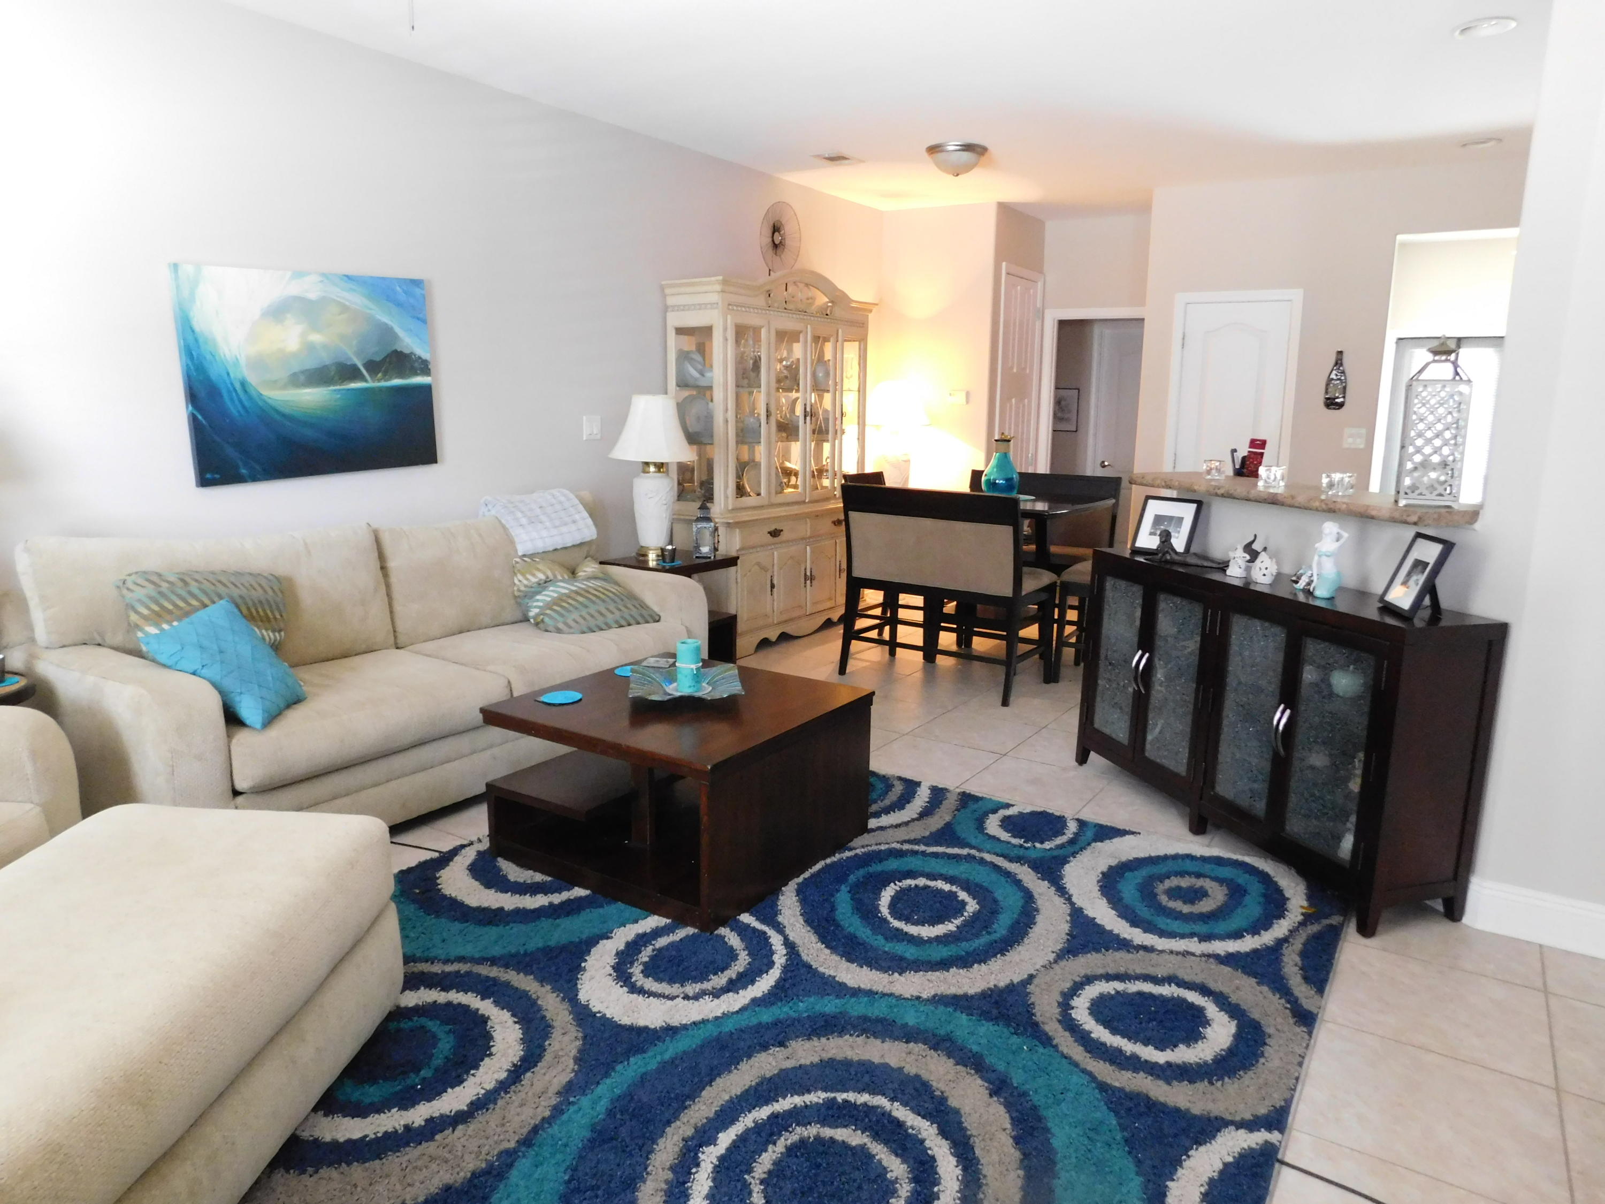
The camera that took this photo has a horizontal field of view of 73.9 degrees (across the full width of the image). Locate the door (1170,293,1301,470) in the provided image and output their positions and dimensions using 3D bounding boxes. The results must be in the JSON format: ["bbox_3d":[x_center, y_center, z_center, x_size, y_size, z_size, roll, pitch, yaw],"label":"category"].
[{"bbox_3d":[2.612,-0.837,6.646,0.700,2.080,0.060,8,13,31],"label":"door"}]

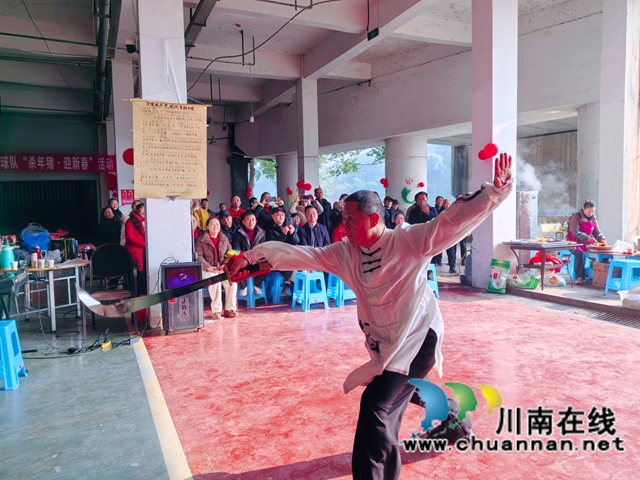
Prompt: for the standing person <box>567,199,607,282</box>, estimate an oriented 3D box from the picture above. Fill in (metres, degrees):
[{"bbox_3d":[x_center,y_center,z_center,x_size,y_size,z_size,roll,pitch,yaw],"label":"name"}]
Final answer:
[{"bbox_3d":[4.271,0.039,8.000,0.500,1.340,0.420,-3,4,-30],"label":"standing person"}]

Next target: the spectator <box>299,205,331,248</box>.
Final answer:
[{"bbox_3d":[-0.080,0.212,7.250,0.500,1.380,0.720,-1,3,1],"label":"spectator"}]

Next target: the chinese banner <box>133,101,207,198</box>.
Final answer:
[{"bbox_3d":[-1.658,-0.985,5.509,0.780,1.055,0.030,-3,4,-26],"label":"chinese banner"}]

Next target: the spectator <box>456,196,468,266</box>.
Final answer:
[{"bbox_3d":[3.125,-0.226,10.909,0.480,1.590,0.330,0,4,15],"label":"spectator"}]

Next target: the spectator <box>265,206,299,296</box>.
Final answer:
[{"bbox_3d":[-0.554,0.175,7.003,0.520,1.270,0.660,-2,4,-14],"label":"spectator"}]

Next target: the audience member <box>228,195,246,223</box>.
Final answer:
[{"bbox_3d":[-1.587,-0.036,9.600,0.480,1.650,0.330,-2,3,-12],"label":"audience member"}]

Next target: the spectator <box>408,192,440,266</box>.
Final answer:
[{"bbox_3d":[1.821,-0.023,8.700,0.550,1.620,0.400,0,3,12],"label":"spectator"}]

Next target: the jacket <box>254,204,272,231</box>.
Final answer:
[{"bbox_3d":[-0.939,-0.290,8.597,0.560,0.700,0.400,-2,3,-8],"label":"jacket"}]

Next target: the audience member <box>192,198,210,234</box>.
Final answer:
[{"bbox_3d":[-2.130,0.015,8.714,0.500,1.560,0.340,-2,4,-12],"label":"audience member"}]

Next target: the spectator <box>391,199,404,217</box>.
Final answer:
[{"bbox_3d":[1.646,-0.110,10.600,0.470,1.580,0.330,-1,3,6],"label":"spectator"}]

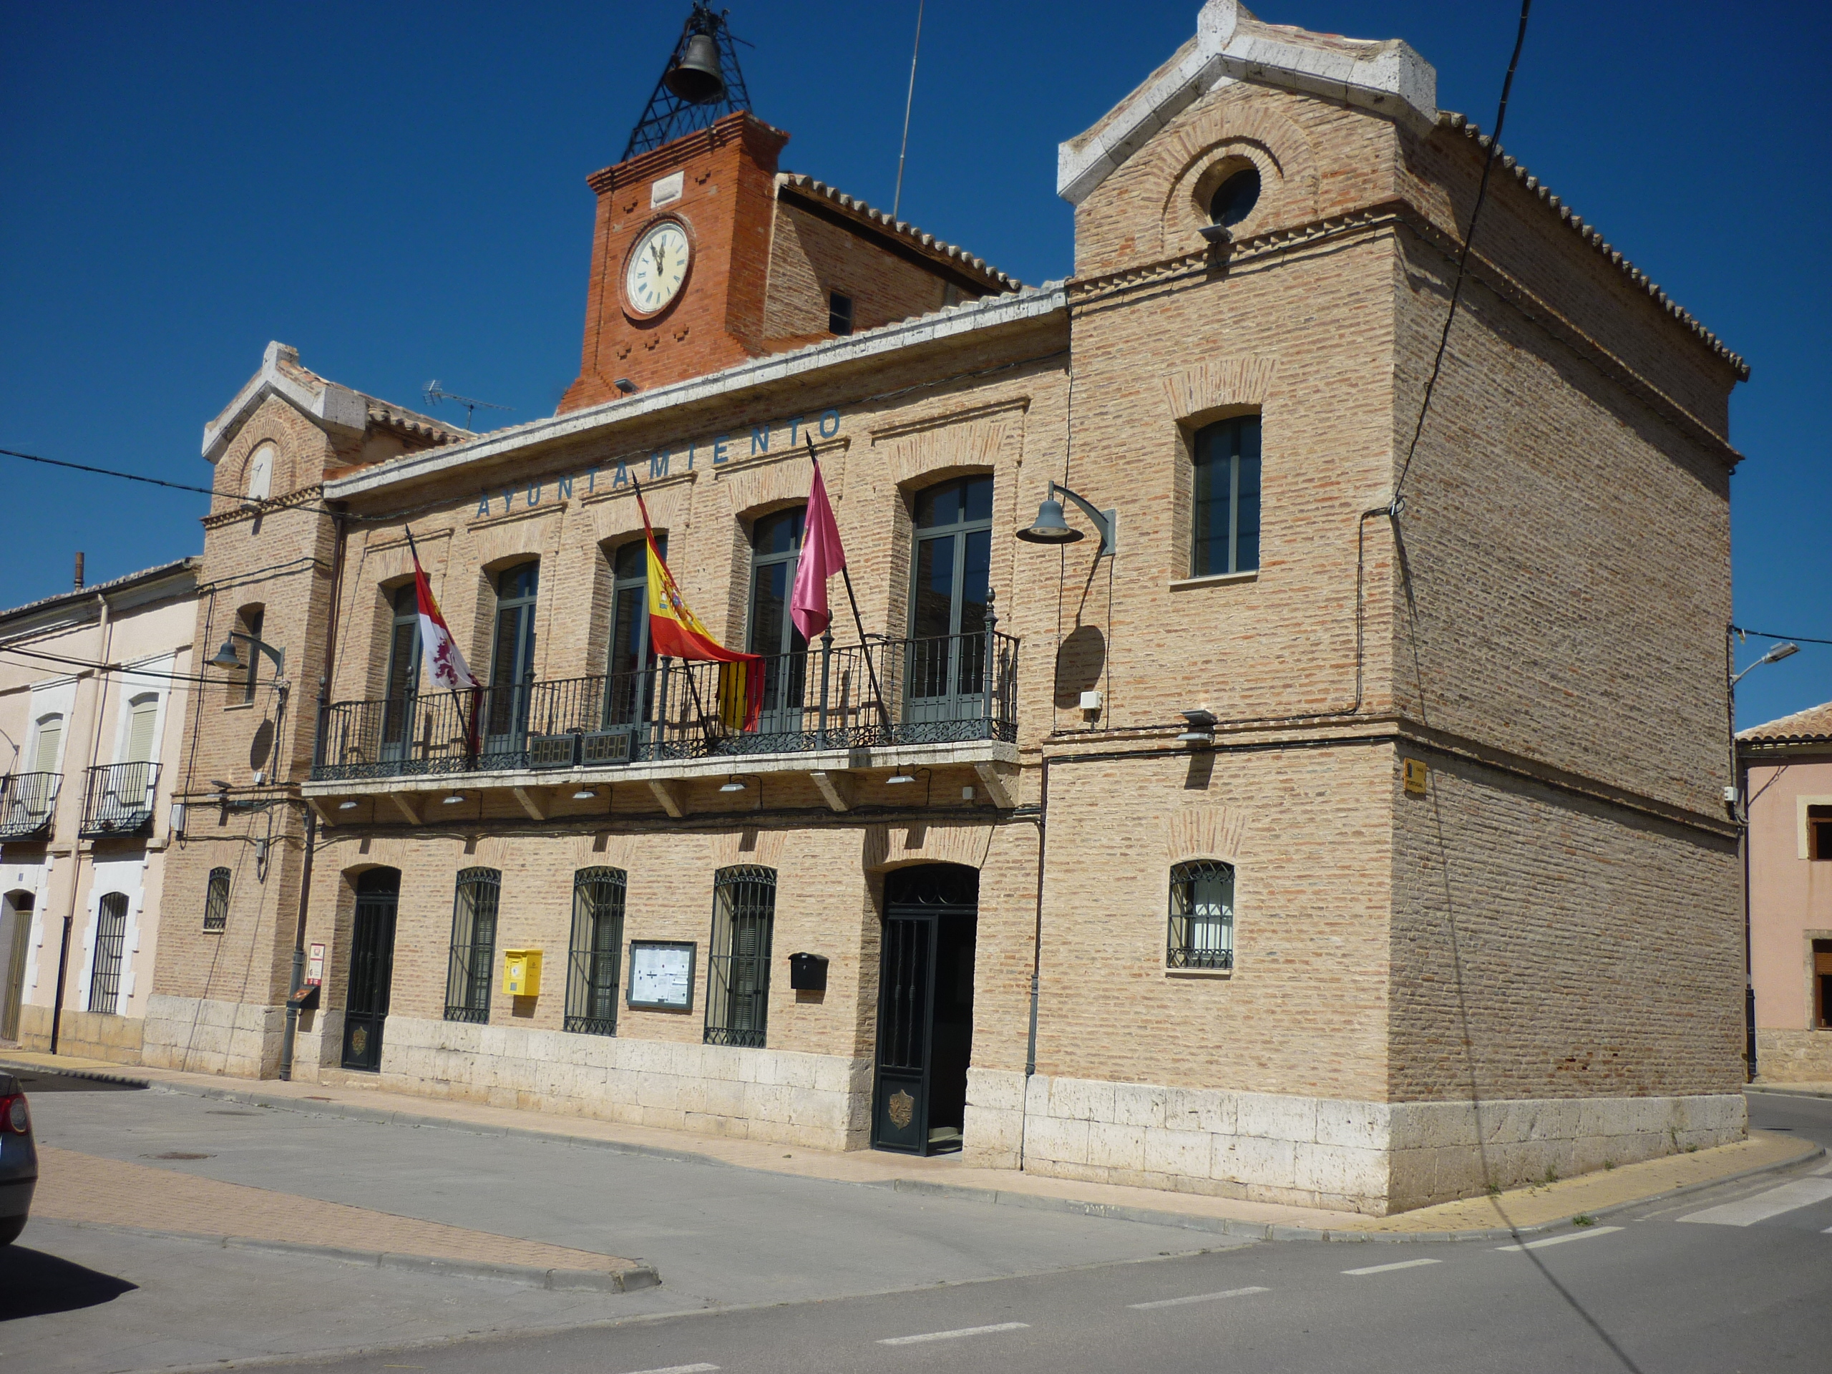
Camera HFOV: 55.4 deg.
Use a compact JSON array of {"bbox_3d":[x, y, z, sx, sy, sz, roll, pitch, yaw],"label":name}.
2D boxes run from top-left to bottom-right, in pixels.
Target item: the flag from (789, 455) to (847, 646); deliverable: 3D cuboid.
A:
[{"bbox_3d":[-0.912,-1.246,16.258,0.390,1.677,0.598,-5,-13,41],"label":"flag"}]

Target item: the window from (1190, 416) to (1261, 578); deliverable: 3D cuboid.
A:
[{"bbox_3d":[2.756,-1.612,15.112,0.857,1.482,0.169,-5,-13,41],"label":"window"}]

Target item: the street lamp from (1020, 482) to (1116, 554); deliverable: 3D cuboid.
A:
[{"bbox_3d":[1.478,-1.611,16.590,0.630,0.570,1.280,-5,-13,40],"label":"street lamp"}]

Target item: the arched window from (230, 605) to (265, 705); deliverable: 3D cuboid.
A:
[{"bbox_3d":[-9.747,-0.455,25.744,0.793,1.534,0.221,-5,-13,41],"label":"arched window"}]

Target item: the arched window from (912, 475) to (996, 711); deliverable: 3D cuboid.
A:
[{"bbox_3d":[0.412,-0.859,19.061,1.380,3.080,0.170,-5,-13,40],"label":"arched window"}]

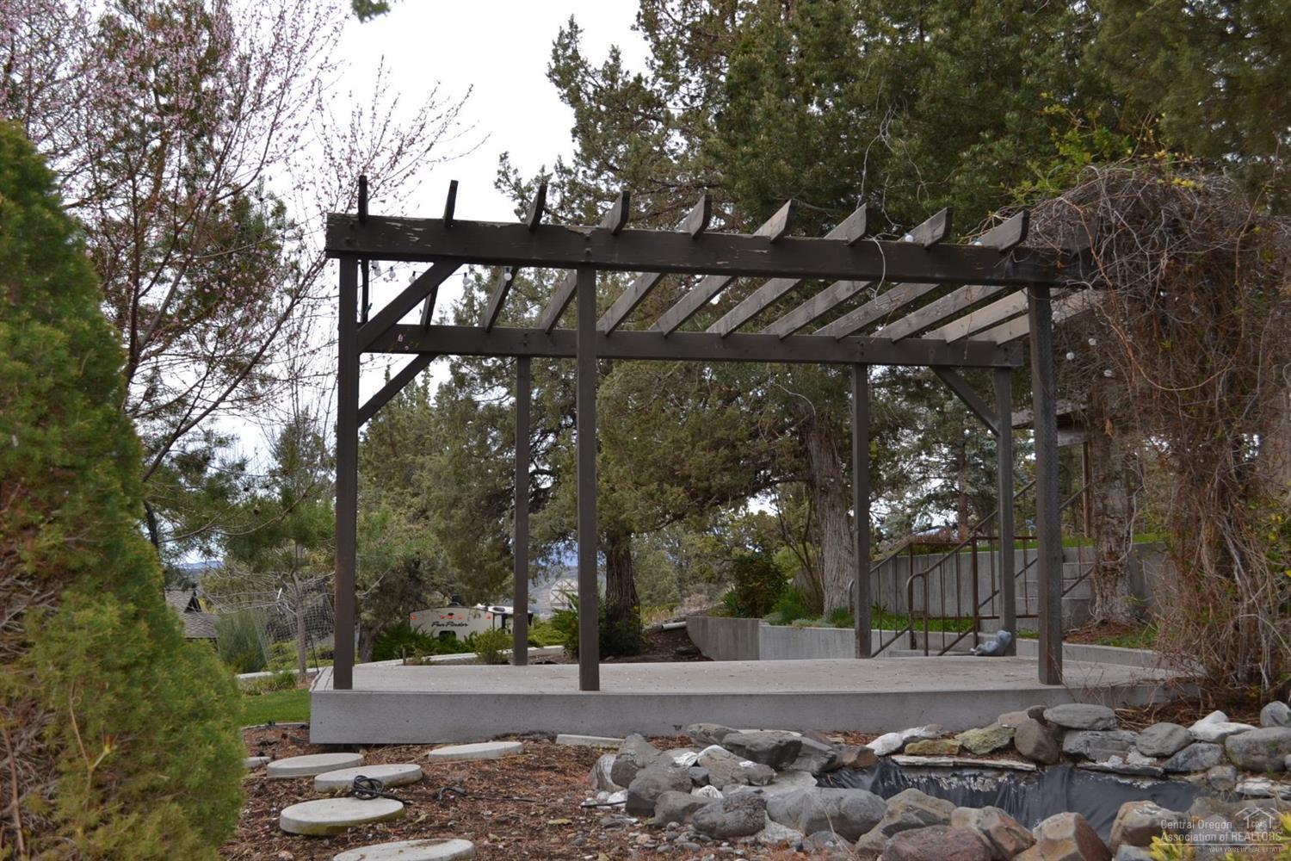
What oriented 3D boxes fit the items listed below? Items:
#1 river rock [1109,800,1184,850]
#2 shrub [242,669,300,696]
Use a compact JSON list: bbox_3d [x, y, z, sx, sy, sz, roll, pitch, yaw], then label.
[{"bbox_3d":[1.579,1.241,4.400,0.230,0.155,0.210,-3,-7,19],"label":"river rock"},{"bbox_3d":[-3.071,2.052,11.400,0.480,0.210,0.380,1,-7,-15],"label":"shrub"}]

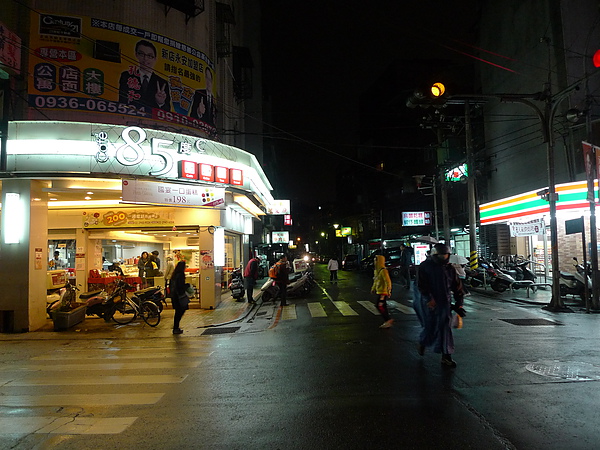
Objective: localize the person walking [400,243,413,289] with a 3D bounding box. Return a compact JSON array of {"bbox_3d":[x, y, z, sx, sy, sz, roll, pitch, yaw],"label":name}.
[{"bbox_3d":[4.429,1.726,17.300,0.500,1.740,0.460,-1,-4,-3],"label":"person walking"}]

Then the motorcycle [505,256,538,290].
[{"bbox_3d":[7.721,1.731,14.700,1.700,1.120,0.680,-2,-4,7],"label":"motorcycle"}]

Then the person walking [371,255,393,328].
[{"bbox_3d":[1.820,1.440,9.312,0.450,1.600,0.450,0,-4,-21],"label":"person walking"}]

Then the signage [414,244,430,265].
[{"bbox_3d":[5.742,1.397,19.500,0.740,1.000,0.200,-2,-4,7],"label":"signage"}]

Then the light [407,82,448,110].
[{"bbox_3d":[3.262,-3.300,10.600,0.980,0.420,0.500,-1,-4,2],"label":"light"}]

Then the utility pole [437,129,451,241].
[{"bbox_3d":[7.097,-1.005,20.211,0.330,7.700,0.330,-1,-4,0],"label":"utility pole"}]

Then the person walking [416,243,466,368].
[{"bbox_3d":[2.088,1.156,6.183,0.620,1.770,0.500,0,-4,-13],"label":"person walking"}]

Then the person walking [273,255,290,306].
[{"bbox_3d":[-0.604,1.756,13.286,0.520,1.600,0.480,-1,-4,-6],"label":"person walking"}]

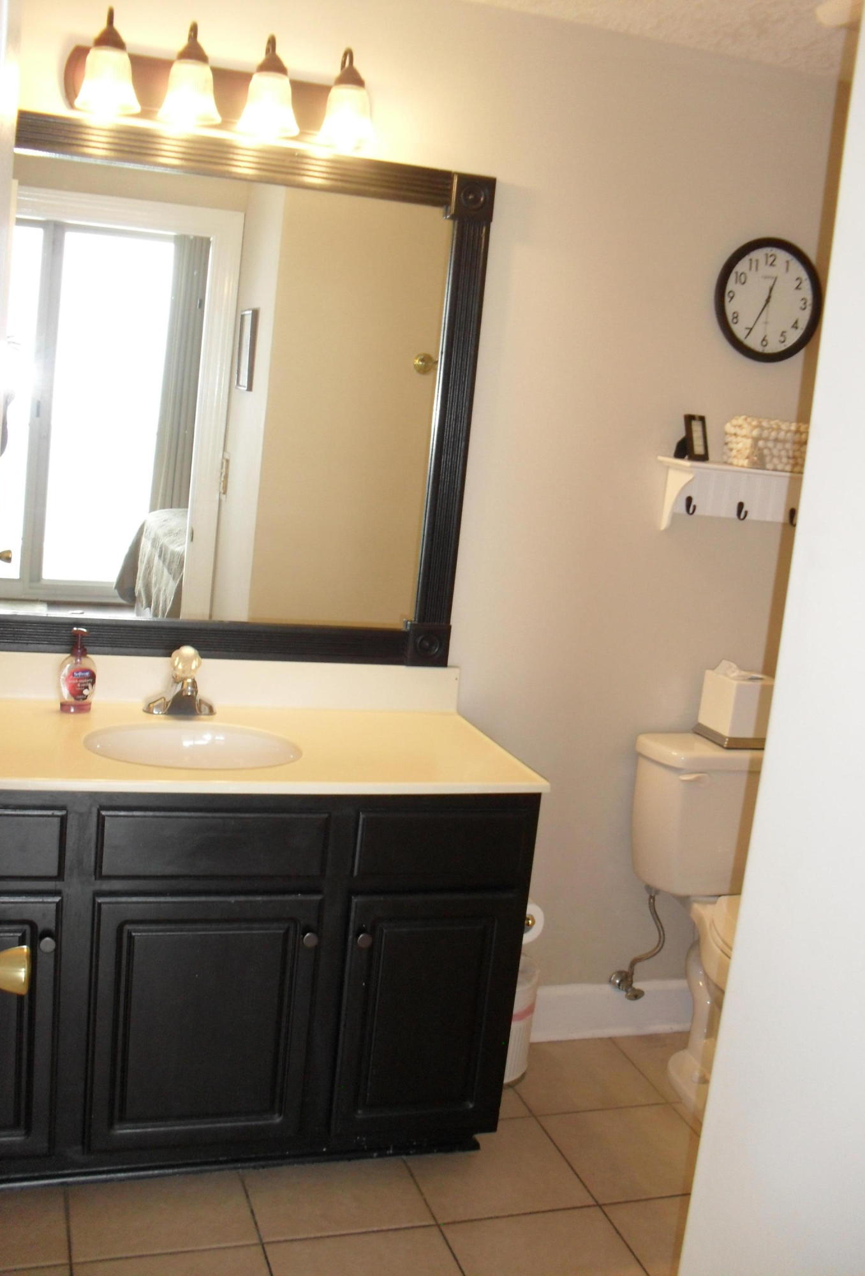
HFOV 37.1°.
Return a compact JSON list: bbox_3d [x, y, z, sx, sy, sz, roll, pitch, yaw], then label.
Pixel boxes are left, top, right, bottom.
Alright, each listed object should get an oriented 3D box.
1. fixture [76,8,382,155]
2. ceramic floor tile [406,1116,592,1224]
[{"bbox_3d":[-0.379,-1.045,2.420,0.597,0.190,0.180,2,10,-18],"label":"fixture"},{"bbox_3d":[0.119,1.072,2.608,0.330,0.010,0.330,2,11,-18],"label":"ceramic floor tile"}]

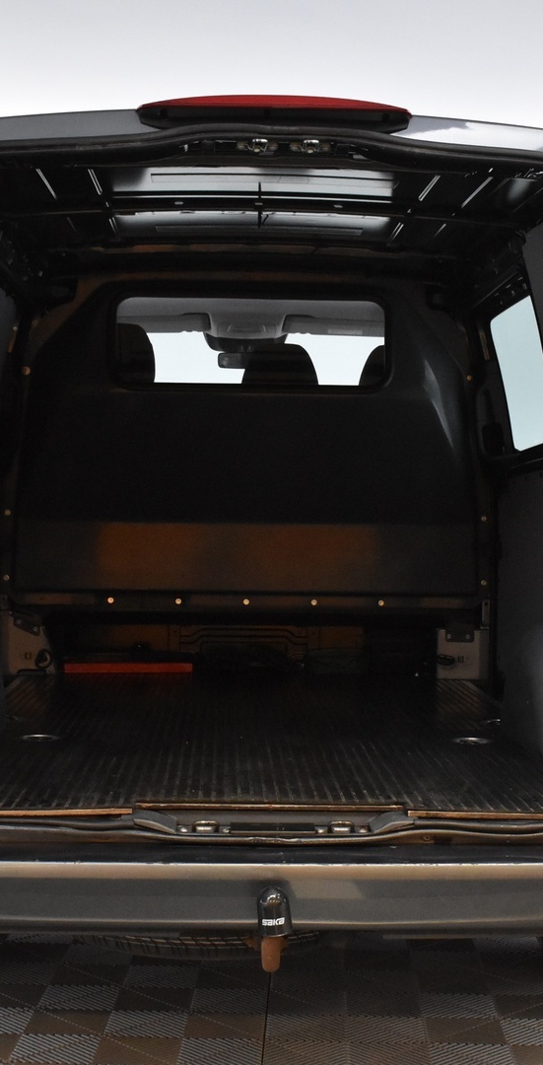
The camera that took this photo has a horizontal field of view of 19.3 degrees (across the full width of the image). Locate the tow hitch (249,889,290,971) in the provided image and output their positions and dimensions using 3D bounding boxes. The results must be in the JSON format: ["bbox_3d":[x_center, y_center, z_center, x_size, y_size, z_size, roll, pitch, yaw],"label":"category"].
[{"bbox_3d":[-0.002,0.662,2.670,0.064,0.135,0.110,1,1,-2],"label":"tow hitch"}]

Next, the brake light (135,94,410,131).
[{"bbox_3d":[0.005,-0.798,3.030,0.515,0.058,0.085,1,1,-2],"label":"brake light"}]

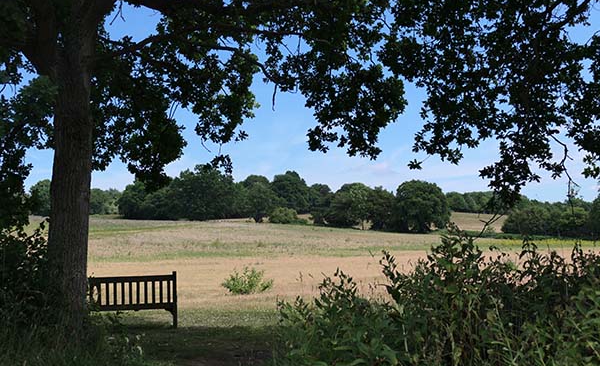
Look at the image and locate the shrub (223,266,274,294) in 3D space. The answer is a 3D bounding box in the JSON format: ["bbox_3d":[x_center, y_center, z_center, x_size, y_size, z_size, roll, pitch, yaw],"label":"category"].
[{"bbox_3d":[-1.238,2.300,18.400,1.170,0.650,1.050,-1,-3,0],"label":"shrub"}]

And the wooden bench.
[{"bbox_3d":[-2.853,1.874,12.497,1.750,0.900,0.620,-1,-3,-9],"label":"wooden bench"}]

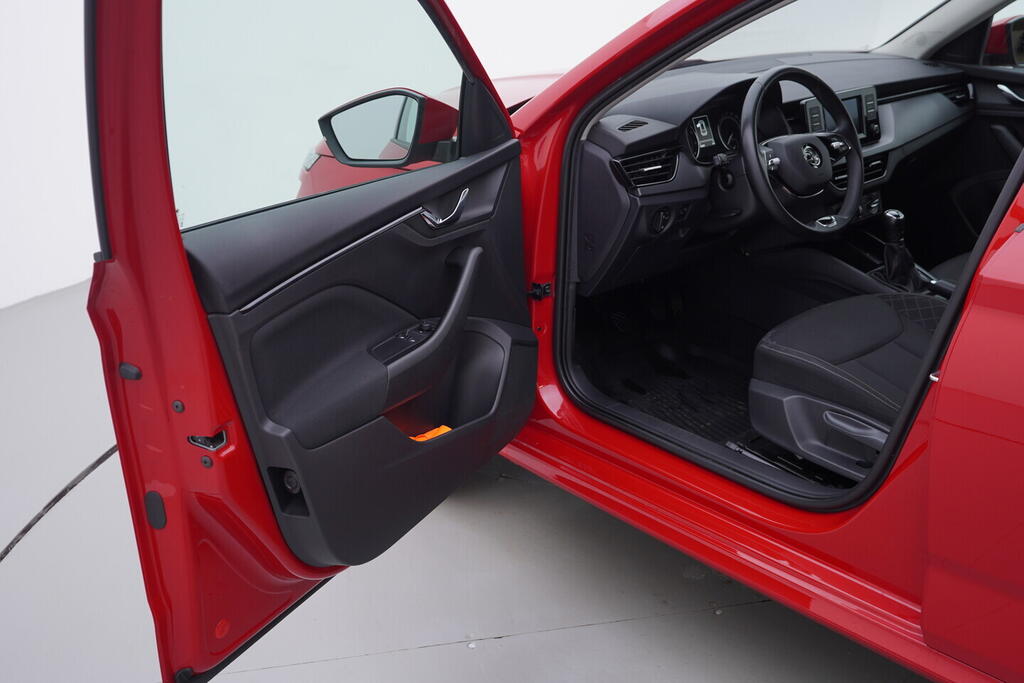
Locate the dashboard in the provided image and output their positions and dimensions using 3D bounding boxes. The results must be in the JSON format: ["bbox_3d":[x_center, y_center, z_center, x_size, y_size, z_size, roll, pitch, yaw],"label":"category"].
[{"bbox_3d":[0.673,-0.507,2.675,1.440,0.470,0.560,-18,25,-36],"label":"dashboard"}]

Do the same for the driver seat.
[{"bbox_3d":[0.945,-0.196,1.841,0.530,1.000,0.860,-18,25,-36],"label":"driver seat"}]

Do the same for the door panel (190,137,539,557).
[{"bbox_3d":[-0.153,0.020,1.875,0.145,0.680,0.900,10,24,32],"label":"door panel"}]

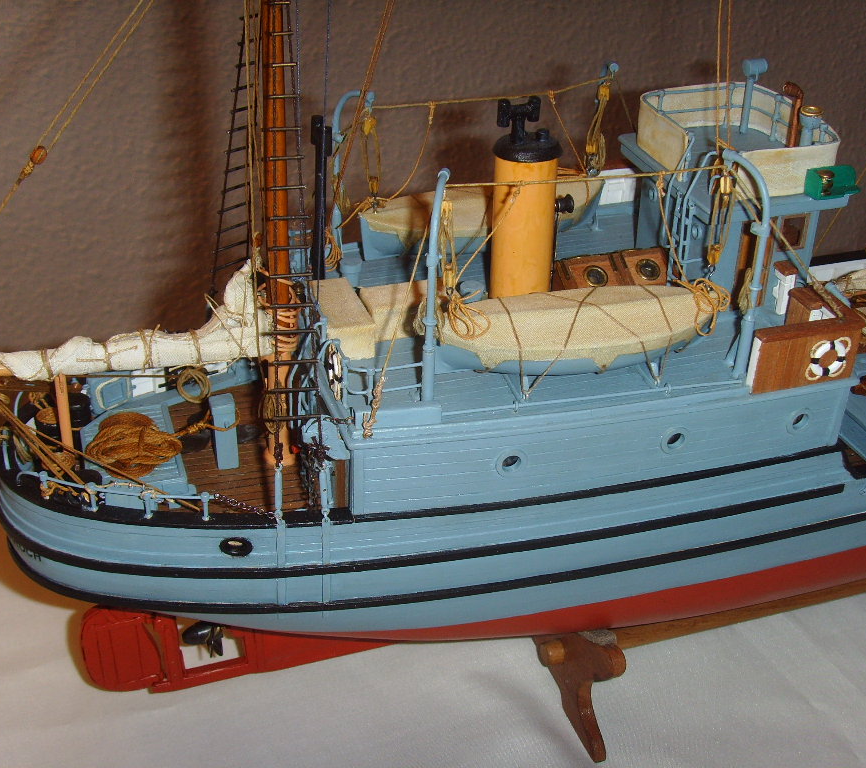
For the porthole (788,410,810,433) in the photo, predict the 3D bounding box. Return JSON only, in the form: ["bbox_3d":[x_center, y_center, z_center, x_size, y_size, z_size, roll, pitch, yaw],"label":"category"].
[{"bbox_3d":[0.157,0.016,0.497,0.012,0.012,0.003,-6,29,-15],"label":"porthole"}]

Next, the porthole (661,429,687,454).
[{"bbox_3d":[0.101,0.024,0.482,0.013,0.013,0.003,-6,29,-15],"label":"porthole"}]

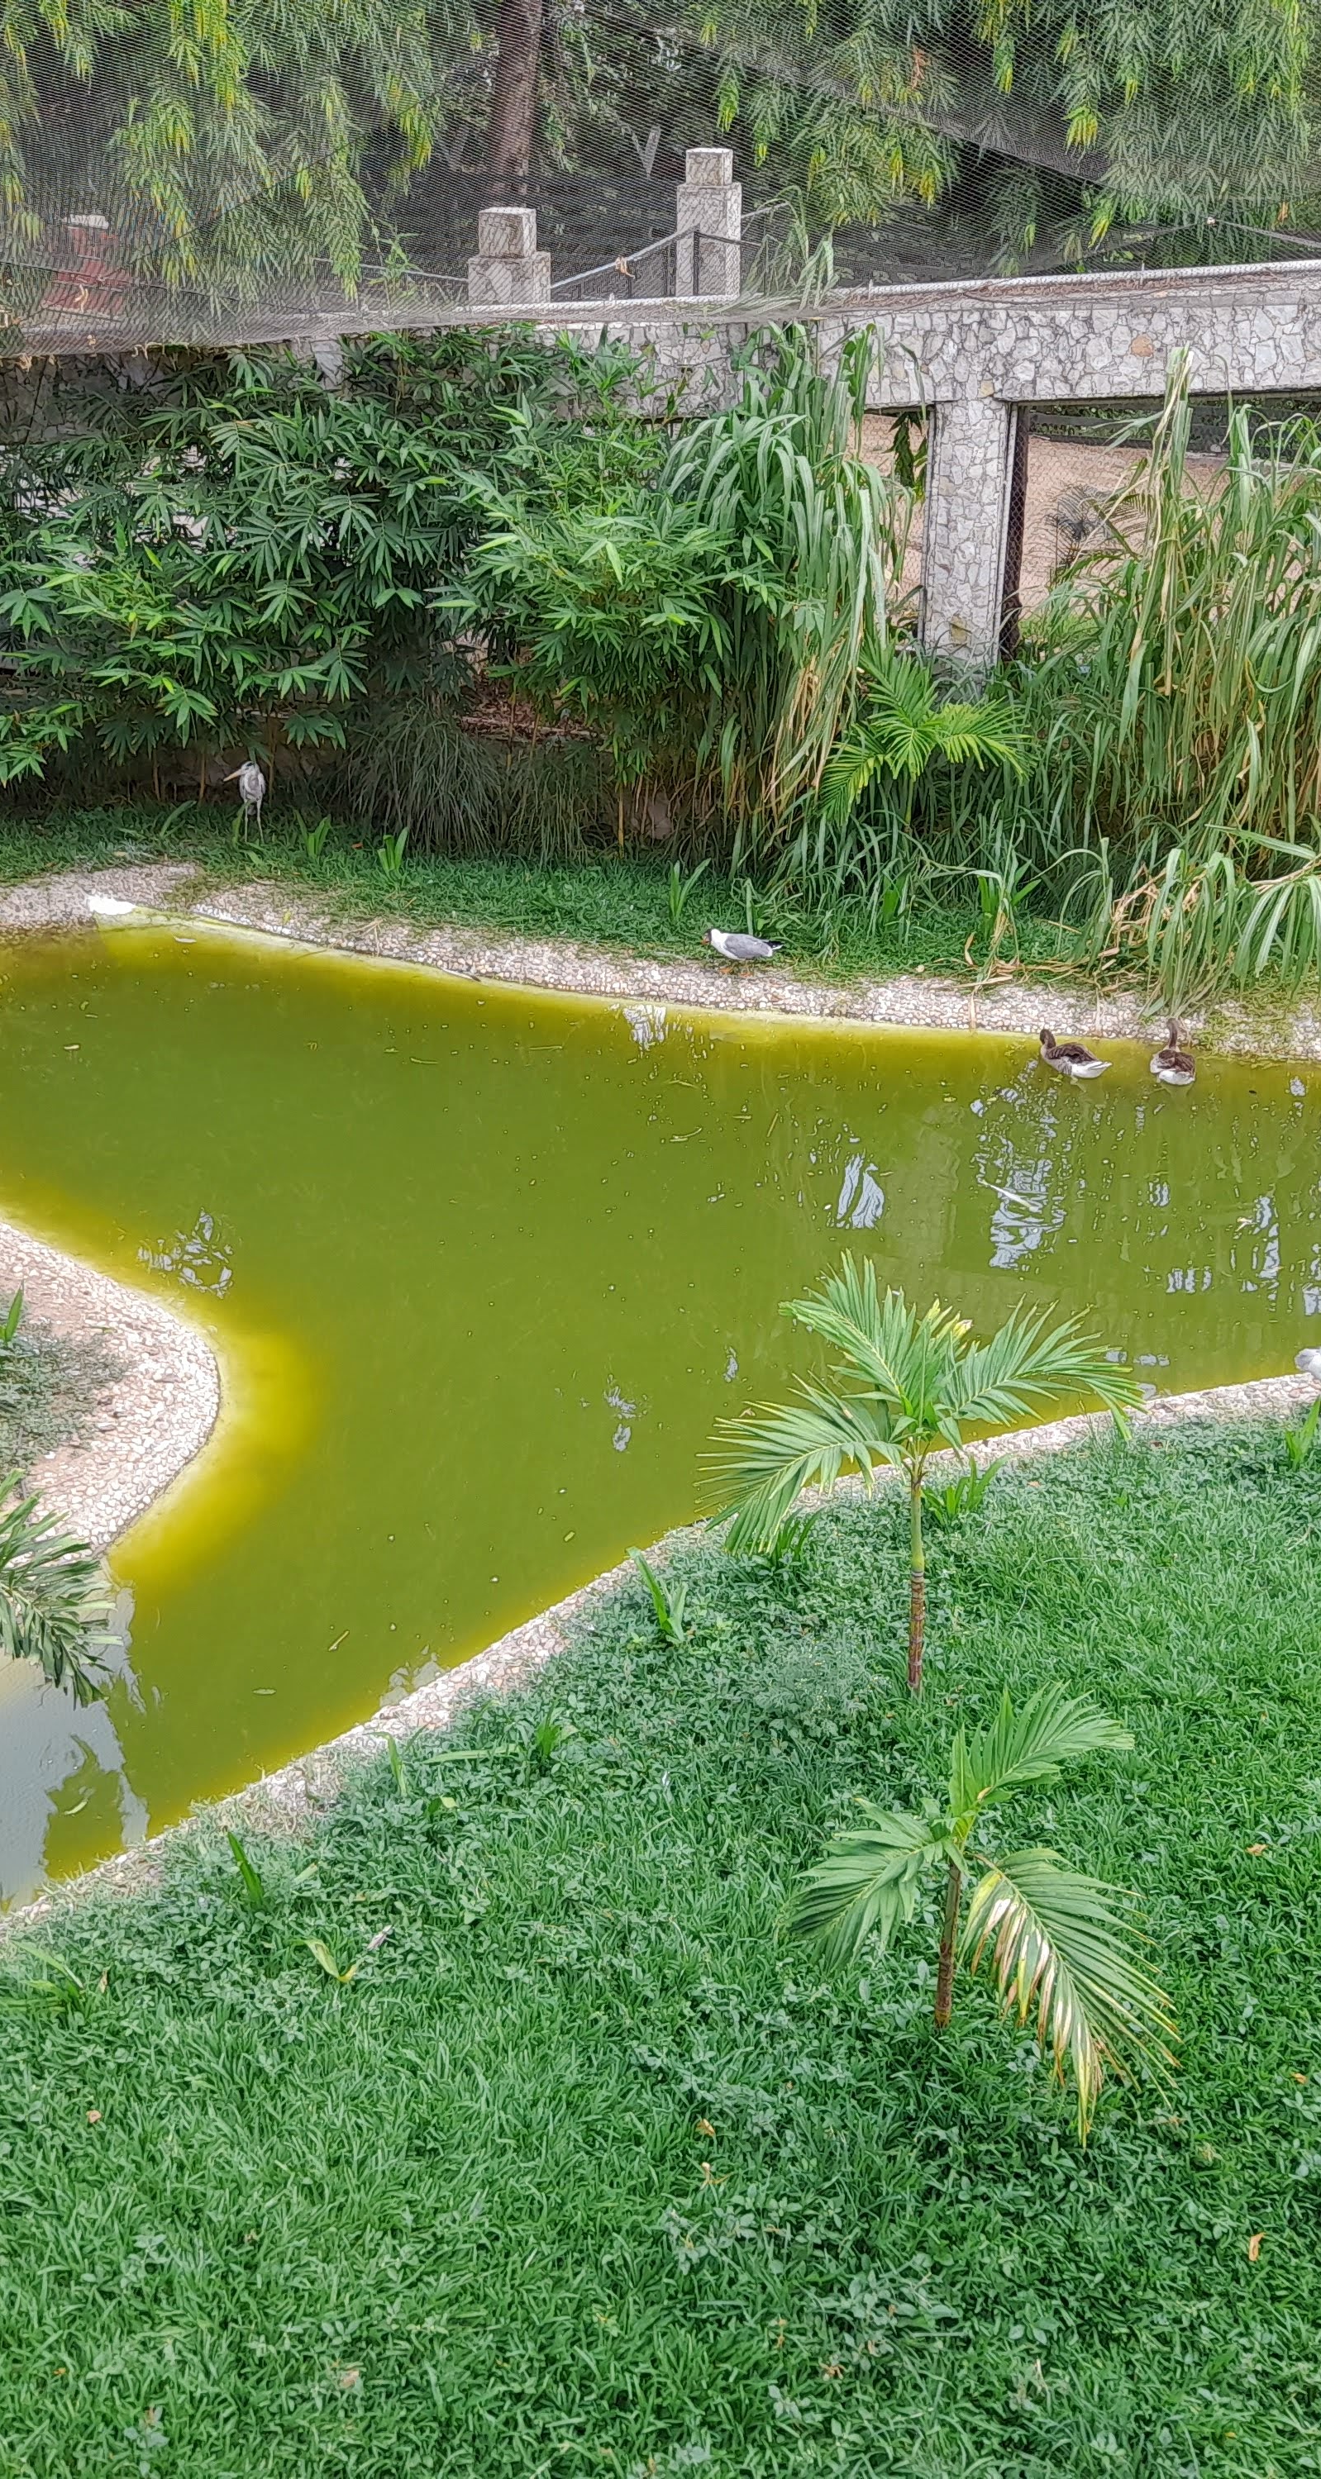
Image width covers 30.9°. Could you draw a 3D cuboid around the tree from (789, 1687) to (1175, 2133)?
[{"bbox_3d":[0.810,1.740,6.200,1.000,1.020,0.880,0,30,0],"label":"tree"}]

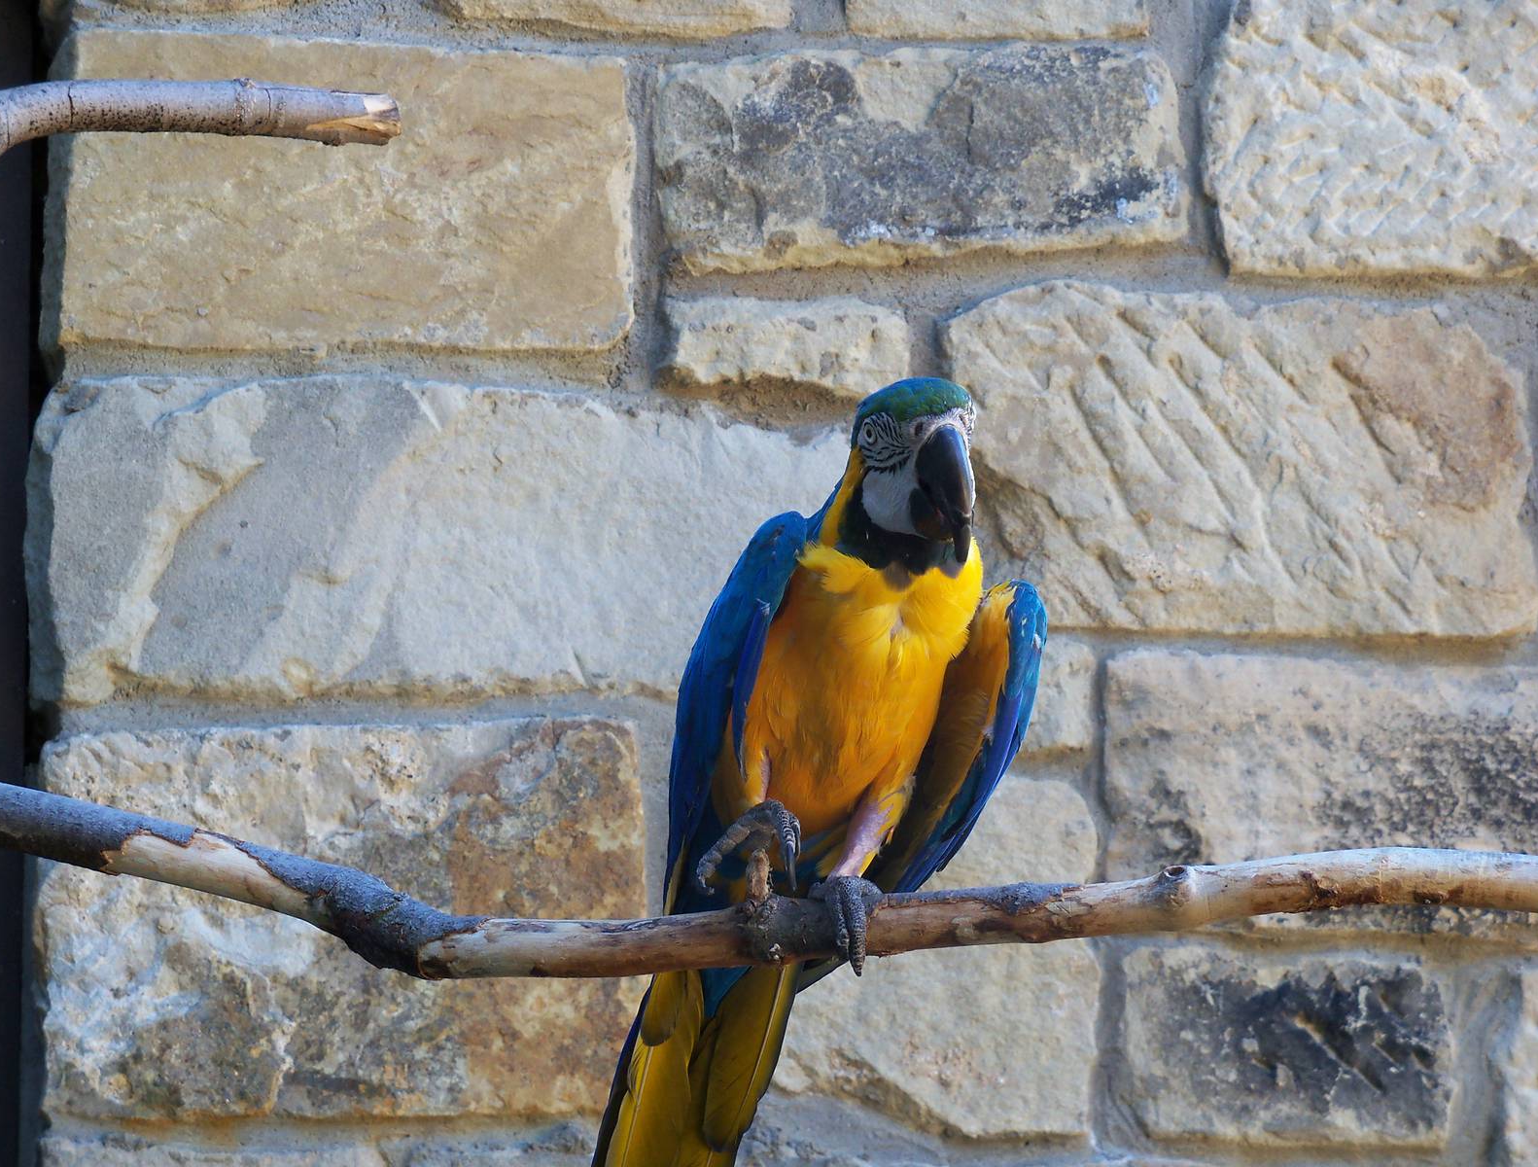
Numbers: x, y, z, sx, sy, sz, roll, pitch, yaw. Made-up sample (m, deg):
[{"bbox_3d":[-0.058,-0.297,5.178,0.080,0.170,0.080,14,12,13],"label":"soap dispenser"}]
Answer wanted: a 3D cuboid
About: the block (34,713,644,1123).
[{"bbox_3d":[-0.254,0.214,2.981,0.373,0.244,0.170,0,-6,4],"label":"block"}]

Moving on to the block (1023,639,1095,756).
[{"bbox_3d":[0.156,0.074,2.932,0.090,0.071,0.100,0,-6,4],"label":"block"}]

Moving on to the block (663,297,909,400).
[{"bbox_3d":[0.015,-0.138,2.969,0.149,0.062,0.110,0,-6,4],"label":"block"}]

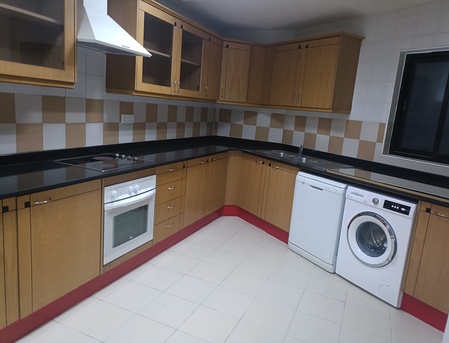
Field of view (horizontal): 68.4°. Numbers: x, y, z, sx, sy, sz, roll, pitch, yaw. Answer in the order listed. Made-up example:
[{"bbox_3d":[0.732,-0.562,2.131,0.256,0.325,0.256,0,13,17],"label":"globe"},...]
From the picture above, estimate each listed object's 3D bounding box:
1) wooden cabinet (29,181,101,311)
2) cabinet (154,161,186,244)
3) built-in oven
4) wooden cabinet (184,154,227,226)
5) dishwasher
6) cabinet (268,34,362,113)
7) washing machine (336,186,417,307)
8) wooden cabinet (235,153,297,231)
[{"bbox_3d":[-1.268,0.412,2.239,0.570,0.732,0.570,9,11,23],"label":"wooden cabinet"},{"bbox_3d":[-0.775,0.247,3.318,0.570,0.732,0.528,9,11,23],"label":"cabinet"},{"bbox_3d":[-0.988,0.334,2.790,0.550,0.606,0.616,9,11,23],"label":"built-in oven"},{"bbox_3d":[-0.449,0.138,4.032,0.570,0.732,1.054,9,11,23],"label":"wooden cabinet"},{"bbox_3d":[1.124,0.456,3.377,0.590,0.836,0.612,-2,12,-31],"label":"dishwasher"},{"bbox_3d":[1.004,-1.102,3.880,0.320,0.770,1.064,-2,12,-31],"label":"cabinet"},{"bbox_3d":[1.450,0.580,2.854,0.570,0.833,0.610,-2,12,-31],"label":"washing machine"},{"bbox_3d":[0.722,0.212,4.114,0.570,0.732,1.036,-2,12,-31],"label":"wooden cabinet"}]

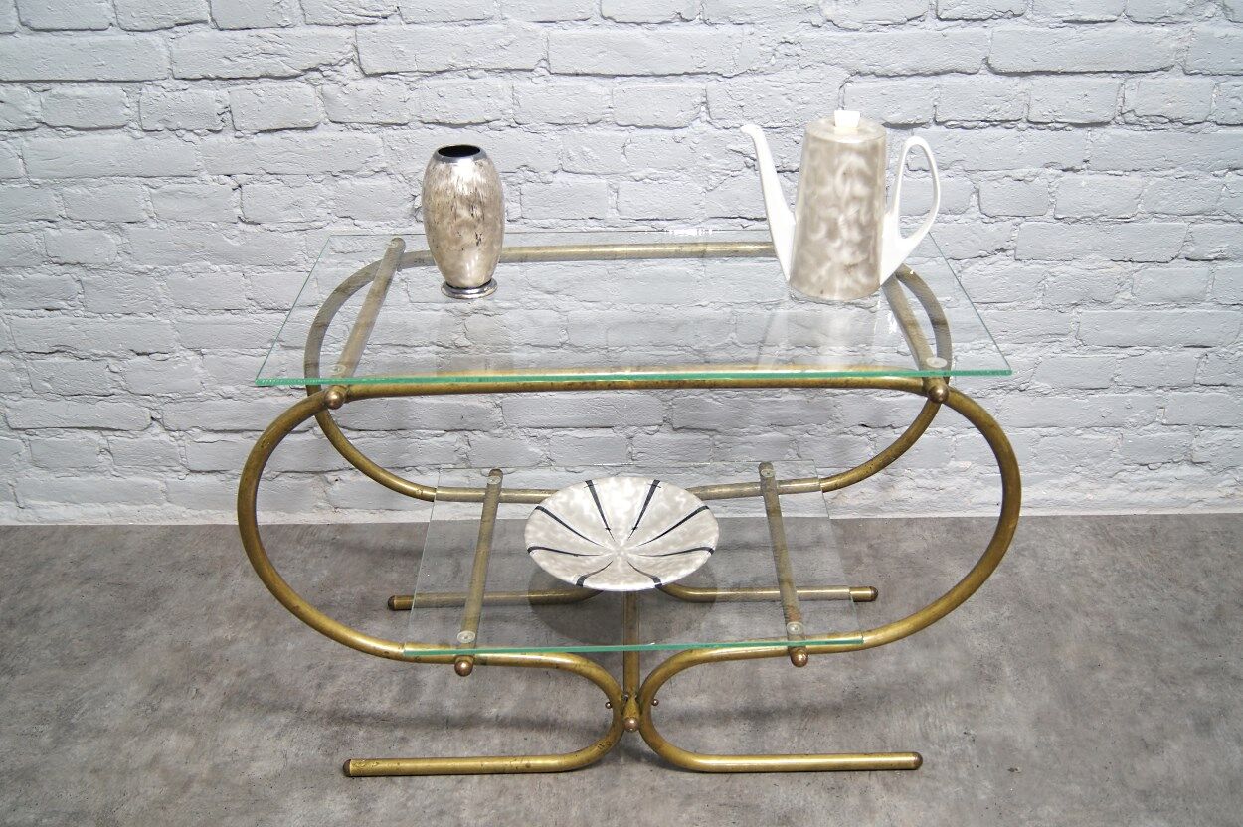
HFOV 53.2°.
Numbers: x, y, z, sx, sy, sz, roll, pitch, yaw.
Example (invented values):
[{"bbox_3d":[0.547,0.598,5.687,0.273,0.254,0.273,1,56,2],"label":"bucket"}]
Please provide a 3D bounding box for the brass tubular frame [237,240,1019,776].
[{"bbox_3d":[0.013,0.130,1.689,0.922,0.617,0.445,-1,30,0],"label":"brass tubular frame"}]

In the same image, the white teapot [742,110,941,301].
[{"bbox_3d":[0.264,-0.258,1.507,0.245,0.214,0.114,1,30,4],"label":"white teapot"}]

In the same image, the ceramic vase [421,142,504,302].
[{"bbox_3d":[-0.191,-0.235,1.518,0.098,0.176,0.098,-1,30,0],"label":"ceramic vase"}]

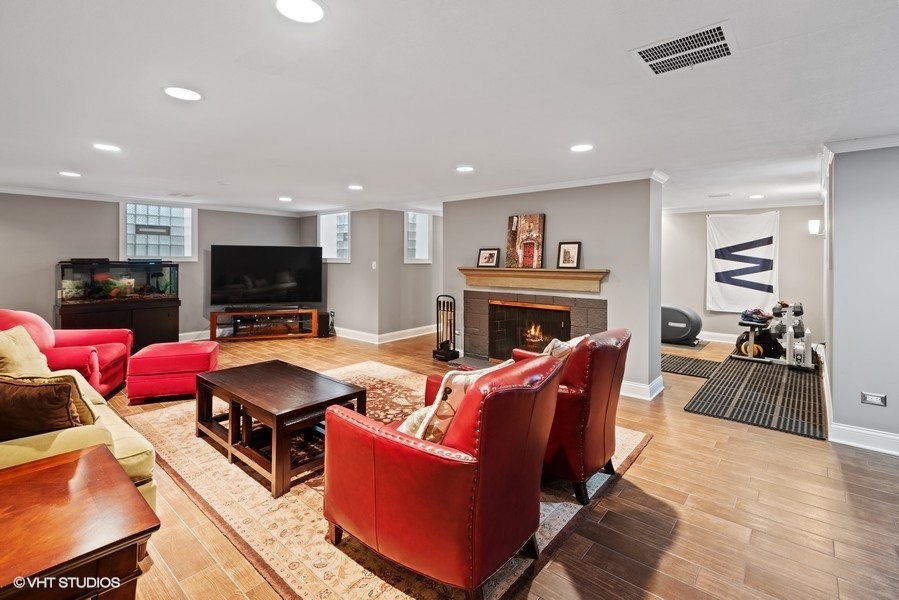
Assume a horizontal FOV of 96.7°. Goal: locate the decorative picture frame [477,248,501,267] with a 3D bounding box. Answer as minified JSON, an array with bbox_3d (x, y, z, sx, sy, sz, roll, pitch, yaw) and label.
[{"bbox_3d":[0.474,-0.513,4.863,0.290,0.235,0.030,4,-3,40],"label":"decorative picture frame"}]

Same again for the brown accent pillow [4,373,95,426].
[{"bbox_3d":[-2.020,0.553,1.950,0.180,0.300,0.430,5,7,44],"label":"brown accent pillow"}]

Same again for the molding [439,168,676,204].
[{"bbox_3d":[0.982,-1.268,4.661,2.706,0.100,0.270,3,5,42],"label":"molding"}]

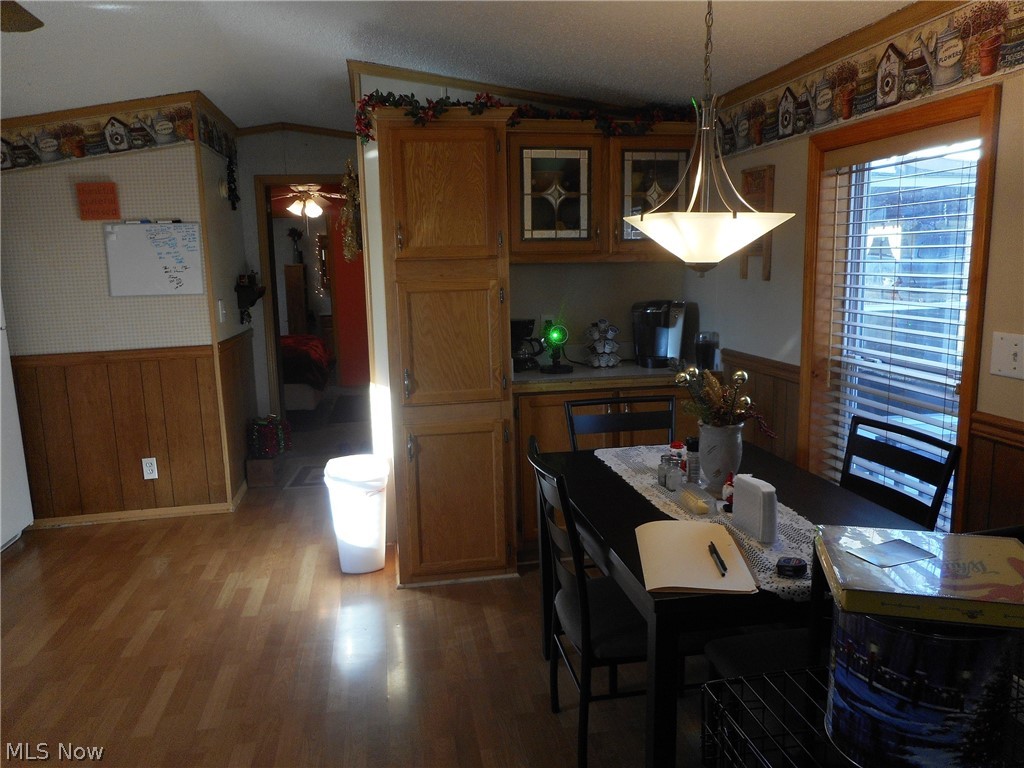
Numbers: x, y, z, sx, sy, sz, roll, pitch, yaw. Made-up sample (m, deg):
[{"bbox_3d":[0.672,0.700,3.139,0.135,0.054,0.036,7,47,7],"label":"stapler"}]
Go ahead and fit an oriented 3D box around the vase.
[{"bbox_3d":[0.593,0.211,2.096,0.138,0.213,0.138,-3,10,-10],"label":"vase"}]

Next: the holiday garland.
[{"bbox_3d":[0.139,-1.142,3.216,1.613,0.213,0.403,-3,10,-10],"label":"holiday garland"}]

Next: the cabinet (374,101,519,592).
[{"bbox_3d":[-0.308,-0.161,3.480,0.583,2.042,0.655,-3,10,-10],"label":"cabinet"}]

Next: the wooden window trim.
[{"bbox_3d":[1.262,-0.121,2.489,0.100,1.500,0.865,-3,10,-11],"label":"wooden window trim"}]

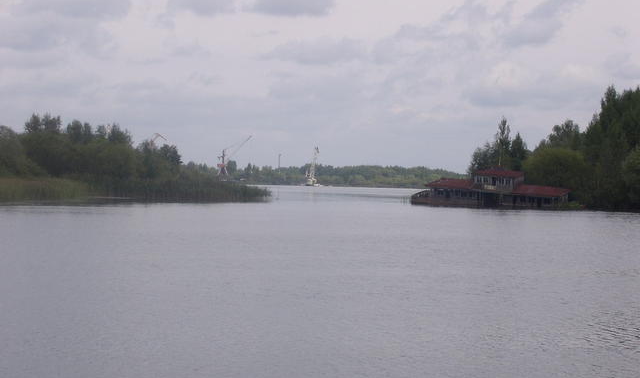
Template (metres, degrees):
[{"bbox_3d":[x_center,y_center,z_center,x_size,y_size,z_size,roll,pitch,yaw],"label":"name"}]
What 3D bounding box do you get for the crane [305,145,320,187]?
[{"bbox_3d":[-6.240,-19.550,1400.000,14.000,33.500,20.000,1,0,-41],"label":"crane"}]

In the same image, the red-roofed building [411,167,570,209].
[{"bbox_3d":[35.970,-0.210,355.000,33.000,8.700,9.000,2,0,22],"label":"red-roofed building"}]

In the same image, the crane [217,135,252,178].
[{"bbox_3d":[-78.770,-28.740,1550.000,34.000,41.000,10.500,1,0,6],"label":"crane"}]

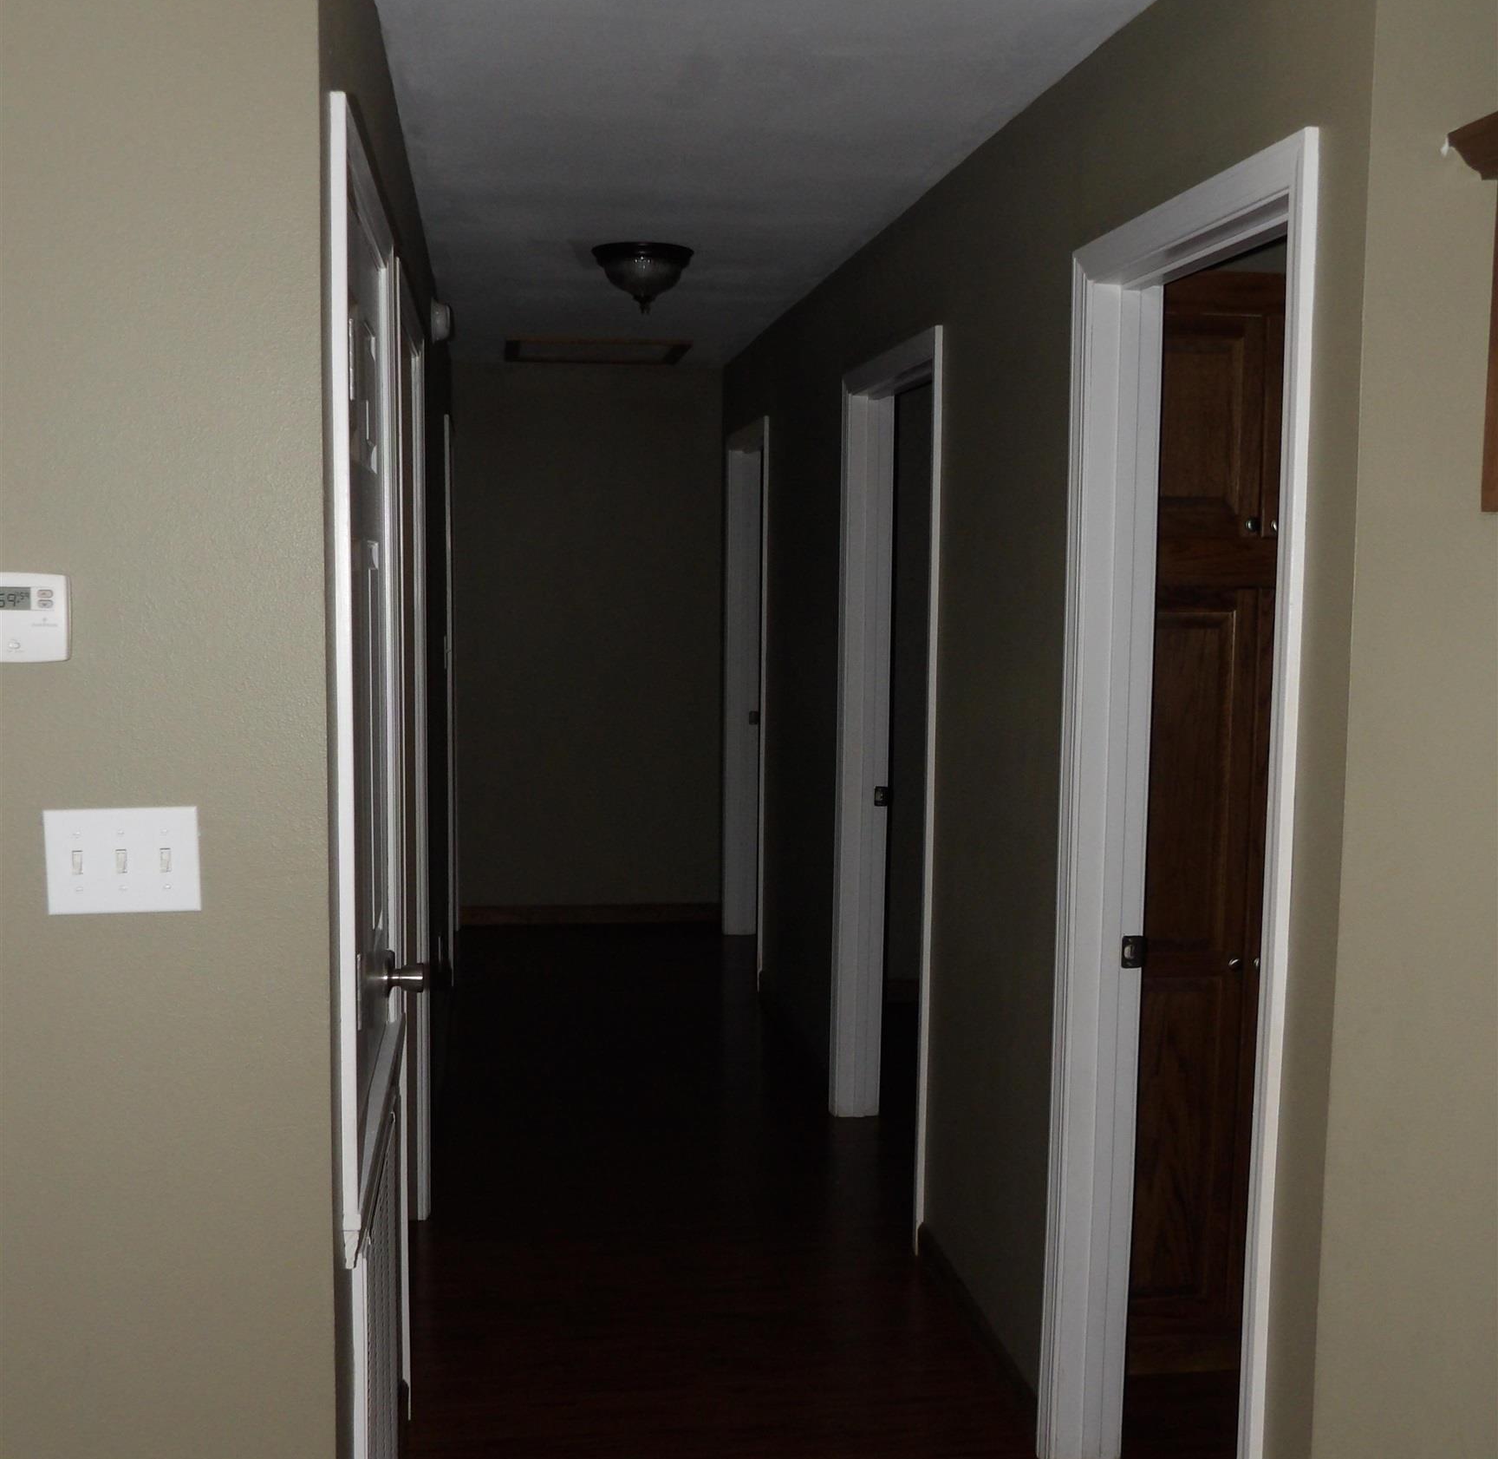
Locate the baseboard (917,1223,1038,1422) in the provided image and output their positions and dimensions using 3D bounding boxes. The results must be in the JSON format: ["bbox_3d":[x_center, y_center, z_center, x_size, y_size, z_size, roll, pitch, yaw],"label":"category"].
[{"bbox_3d":[0.467,1.236,3.354,0.014,0.083,0.867,0,6,-9],"label":"baseboard"}]

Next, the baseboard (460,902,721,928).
[{"bbox_3d":[-0.701,0.828,7.187,1.168,0.083,0.014,0,6,-9],"label":"baseboard"}]

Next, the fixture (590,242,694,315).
[{"bbox_3d":[-0.290,-1.223,4.420,0.278,0.162,0.278,0,6,-9],"label":"fixture"}]

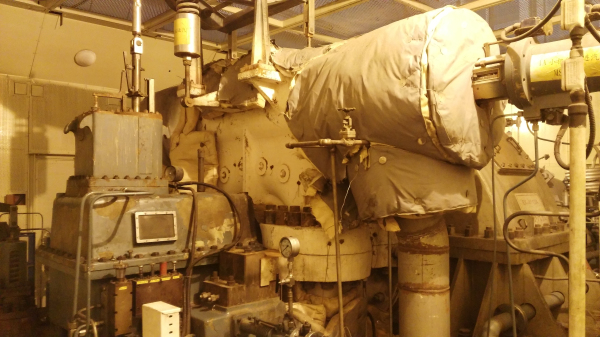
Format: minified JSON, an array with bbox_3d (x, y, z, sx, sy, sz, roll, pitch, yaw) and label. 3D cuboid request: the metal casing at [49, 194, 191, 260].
[{"bbox_3d":[-1.198,0.352,2.940,0.600,0.370,0.770,2,-2,-44],"label":"metal casing"}]

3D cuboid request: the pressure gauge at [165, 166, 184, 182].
[{"bbox_3d":[-0.798,0.038,2.830,0.100,0.100,0.060,-1,-2,33],"label":"pressure gauge"}]

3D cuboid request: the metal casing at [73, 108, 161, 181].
[{"bbox_3d":[-1.155,-0.126,2.849,0.425,0.400,0.320,2,-2,-44],"label":"metal casing"}]

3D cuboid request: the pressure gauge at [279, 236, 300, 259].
[{"bbox_3d":[-0.050,0.373,2.100,0.048,0.100,0.100,1,-2,-40],"label":"pressure gauge"}]

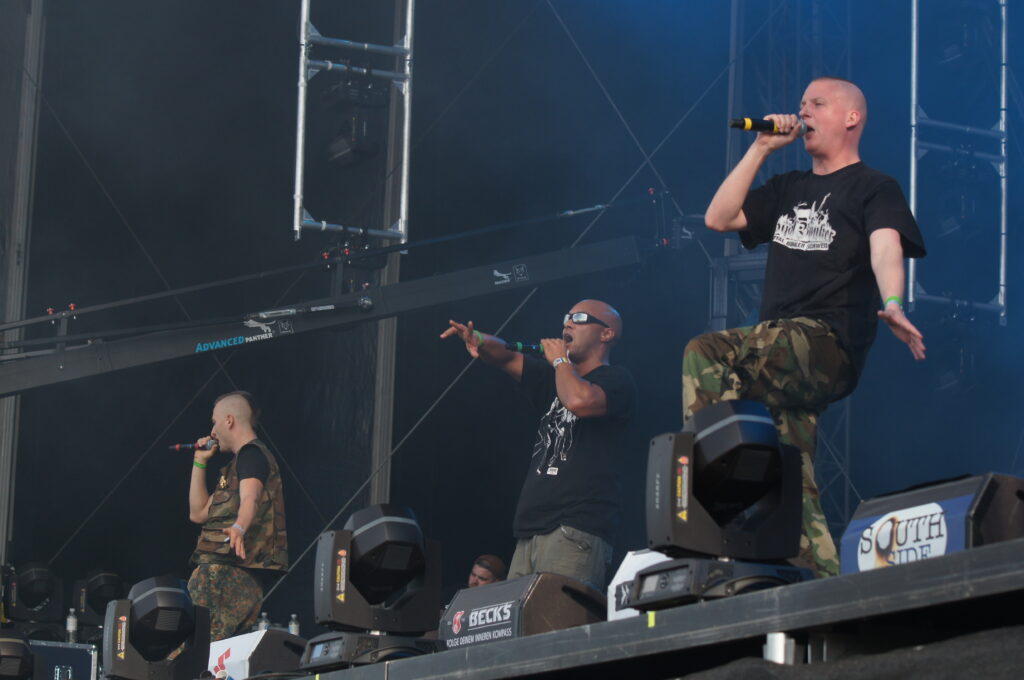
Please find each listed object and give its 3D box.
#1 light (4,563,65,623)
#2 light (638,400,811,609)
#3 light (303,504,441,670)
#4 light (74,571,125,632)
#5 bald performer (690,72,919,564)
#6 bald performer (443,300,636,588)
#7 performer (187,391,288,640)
[{"bbox_3d":[-3.183,1.723,21.150,0.350,0.505,0.370,7,-12,-24],"label":"light"},{"bbox_3d":[0.539,0.400,7.950,0.350,0.505,0.370,7,-12,-24],"label":"light"},{"bbox_3d":[-0.434,0.764,9.950,0.350,0.505,0.370,7,-12,-24],"label":"light"},{"bbox_3d":[-2.769,1.784,21.350,0.350,0.505,0.370,7,-12,-24],"label":"light"},{"bbox_3d":[0.873,0.061,9.183,0.640,1.700,0.600,12,-15,-42],"label":"bald performer"},{"bbox_3d":[0.106,0.684,12.232,0.660,1.710,0.580,12,-15,-40],"label":"bald performer"},{"bbox_3d":[-1.269,1.069,14.433,0.450,1.700,0.530,5,-12,-17],"label":"performer"}]

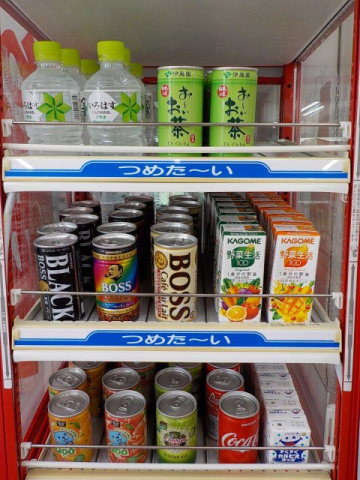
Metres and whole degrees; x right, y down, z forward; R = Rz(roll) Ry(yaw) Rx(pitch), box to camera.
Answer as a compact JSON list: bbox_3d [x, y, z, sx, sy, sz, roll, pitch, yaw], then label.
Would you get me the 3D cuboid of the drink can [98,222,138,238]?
[{"bbox_3d":[-0.084,0.033,0.568,0.053,0.103,0.053,0,18,0],"label":"drink can"}]

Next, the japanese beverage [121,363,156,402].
[{"bbox_3d":[-0.063,0.224,0.649,0.053,0.089,0.053,0,18,0],"label":"japanese beverage"}]

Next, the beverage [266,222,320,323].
[{"bbox_3d":[0.135,0.042,0.514,0.050,0.121,0.038,0,18,-1],"label":"beverage"}]

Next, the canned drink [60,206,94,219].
[{"bbox_3d":[-0.162,0.004,0.670,0.053,0.105,0.053,0,17,1],"label":"canned drink"}]

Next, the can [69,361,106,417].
[{"bbox_3d":[-0.143,0.227,0.660,0.053,0.090,0.053,0,18,-1],"label":"can"}]

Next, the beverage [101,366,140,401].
[{"bbox_3d":[-0.084,0.243,0.613,0.053,0.090,0.053,0,18,-1],"label":"beverage"}]

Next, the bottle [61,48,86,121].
[{"bbox_3d":[-0.142,-0.178,0.545,0.066,0.131,0.066,0,18,-1],"label":"bottle"}]

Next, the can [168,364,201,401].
[{"bbox_3d":[0.009,0.223,0.650,0.053,0.089,0.053,0,18,0],"label":"can"}]

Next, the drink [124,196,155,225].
[{"bbox_3d":[-0.070,-0.023,0.739,0.053,0.103,0.053,0,18,0],"label":"drink"}]

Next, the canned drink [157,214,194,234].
[{"bbox_3d":[-0.007,0.017,0.616,0.053,0.103,0.053,0,18,0],"label":"canned drink"}]

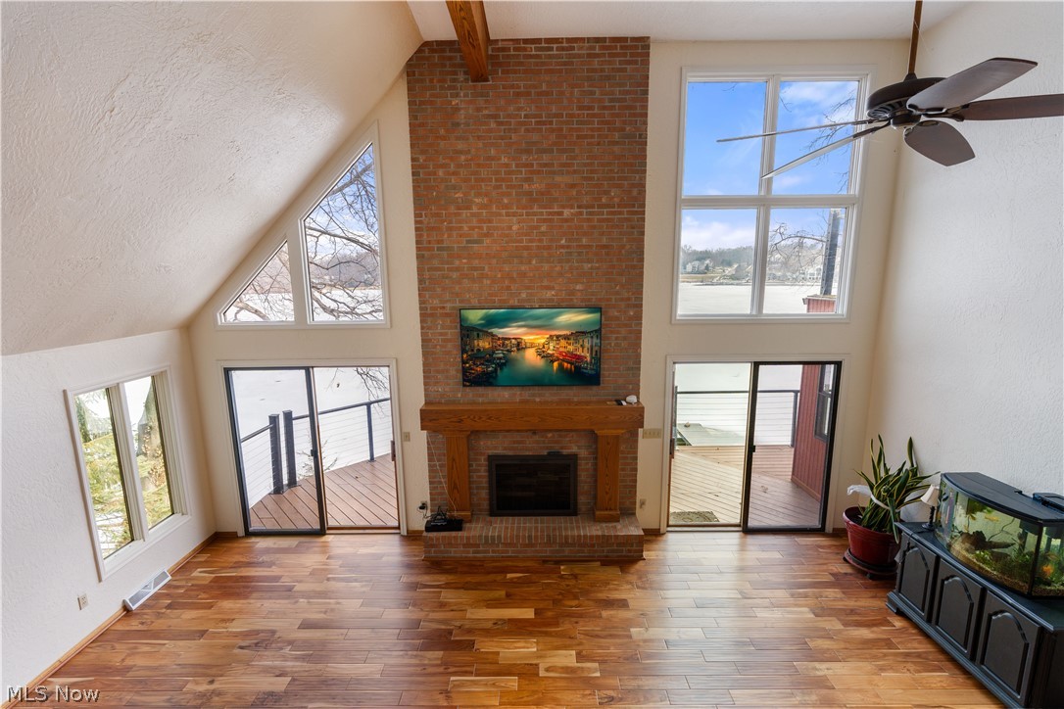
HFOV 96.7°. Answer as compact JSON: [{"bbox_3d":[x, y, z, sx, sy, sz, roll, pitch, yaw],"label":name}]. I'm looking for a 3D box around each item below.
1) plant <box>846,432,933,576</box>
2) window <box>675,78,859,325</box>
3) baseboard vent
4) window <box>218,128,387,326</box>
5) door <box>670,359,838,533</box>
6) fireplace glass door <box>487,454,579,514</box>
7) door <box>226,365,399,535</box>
[{"bbox_3d":[3.442,1.493,4.689,0.620,1.390,0.600,-1,10,1],"label":"plant"},{"bbox_3d":[2.430,-1.574,4.862,1.830,2.460,0.110,-1,10,1],"label":"window"},{"bbox_3d":[-3.666,2.247,4.542,0.095,0.115,0.470,-1,10,1],"label":"baseboard vent"},{"bbox_3d":[-2.491,-1.302,4.962,1.880,2.040,0.110,-1,10,1],"label":"window"},{"bbox_3d":[2.458,1.067,5.331,1.815,2.015,0.110,-1,10,1],"label":"door"},{"bbox_3d":[0.021,1.451,5.269,0.974,0.733,0.060,-1,10,0],"label":"fireplace glass door"},{"bbox_3d":[-2.458,1.115,5.392,1.830,2.010,0.110,-1,10,1],"label":"door"}]

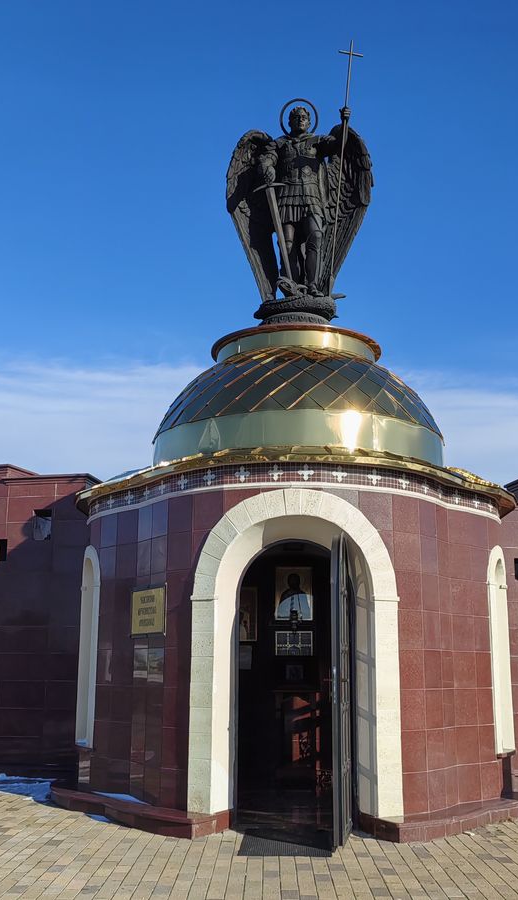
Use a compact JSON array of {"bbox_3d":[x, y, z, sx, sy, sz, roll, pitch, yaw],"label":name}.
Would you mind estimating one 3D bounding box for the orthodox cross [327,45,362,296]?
[{"bbox_3d":[0.950,-3.294,10.724,0.290,3.237,0.060,5,-14,4],"label":"orthodox cross"}]

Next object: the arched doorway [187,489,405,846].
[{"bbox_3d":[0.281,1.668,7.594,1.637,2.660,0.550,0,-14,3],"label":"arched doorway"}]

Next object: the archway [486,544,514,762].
[{"bbox_3d":[2.076,1.791,8.536,0.250,1.838,0.550,-8,-16,31],"label":"archway"}]

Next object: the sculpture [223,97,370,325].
[{"bbox_3d":[0.470,-2.679,10.715,1.703,2.995,0.950,0,-14,3],"label":"sculpture"}]

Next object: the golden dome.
[{"bbox_3d":[0.400,-0.424,10.165,3.089,1.354,3.089,0,-14,3],"label":"golden dome"}]

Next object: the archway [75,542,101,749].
[{"bbox_3d":[-1.441,1.788,8.625,0.250,1.809,0.550,8,-16,-28],"label":"archway"}]

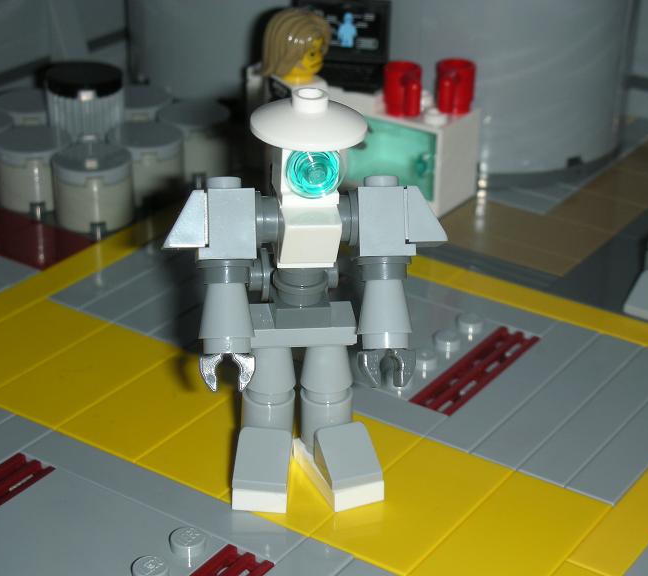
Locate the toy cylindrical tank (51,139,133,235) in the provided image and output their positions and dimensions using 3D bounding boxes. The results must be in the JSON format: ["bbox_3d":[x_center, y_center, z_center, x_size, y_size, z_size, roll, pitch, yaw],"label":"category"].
[{"bbox_3d":[-0.046,-0.020,0.321,0.016,0.013,0.016,1,27,-1],"label":"toy cylindrical tank"}]

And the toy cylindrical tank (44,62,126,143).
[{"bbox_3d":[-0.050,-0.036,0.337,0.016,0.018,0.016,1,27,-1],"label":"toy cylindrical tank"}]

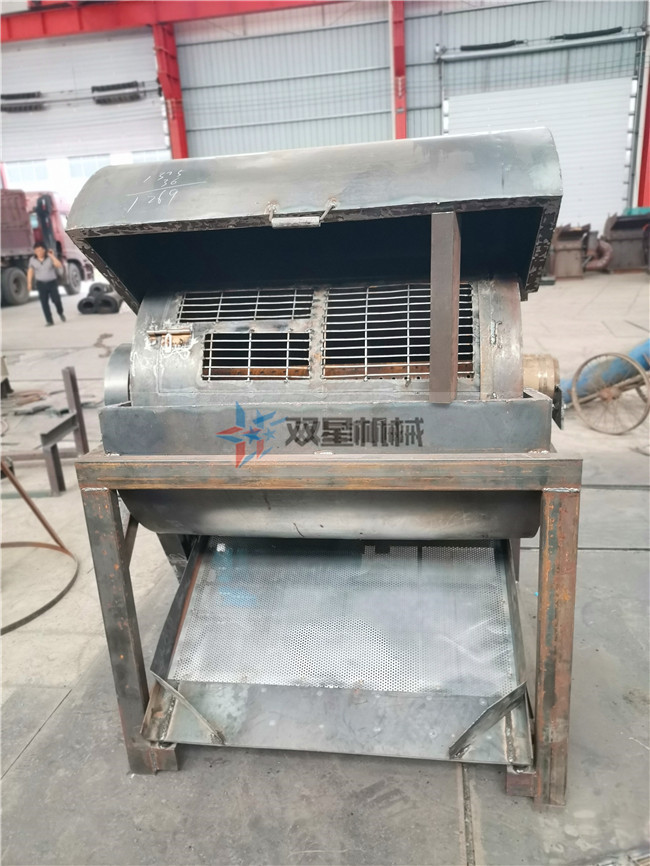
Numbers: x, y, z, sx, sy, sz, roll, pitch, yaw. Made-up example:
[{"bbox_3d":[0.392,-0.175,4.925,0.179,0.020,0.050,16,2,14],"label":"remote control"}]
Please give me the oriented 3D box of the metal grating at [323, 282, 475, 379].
[{"bbox_3d":[0.191,-0.272,1.769,0.393,0.274,0.035,-1,-20,10],"label":"metal grating"}]

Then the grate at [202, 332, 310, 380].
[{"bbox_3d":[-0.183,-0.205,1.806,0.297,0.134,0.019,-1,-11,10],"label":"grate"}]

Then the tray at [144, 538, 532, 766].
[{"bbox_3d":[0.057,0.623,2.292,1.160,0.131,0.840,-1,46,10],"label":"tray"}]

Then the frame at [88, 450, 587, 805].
[{"bbox_3d":[0.103,0.413,2.620,1.400,1.116,1.309,-1,17,10],"label":"frame"}]

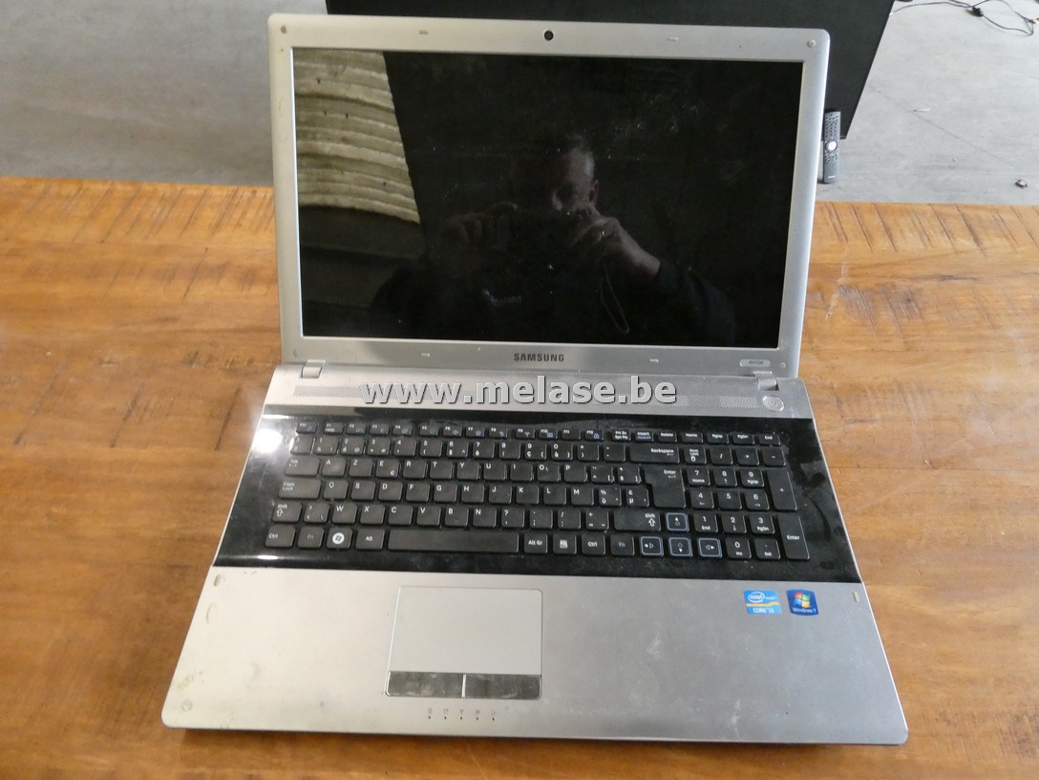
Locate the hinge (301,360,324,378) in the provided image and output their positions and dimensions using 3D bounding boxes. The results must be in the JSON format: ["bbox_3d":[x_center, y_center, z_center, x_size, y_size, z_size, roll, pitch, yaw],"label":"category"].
[{"bbox_3d":[-0.164,-0.017,0.572,0.014,0.010,0.014,1,50,0],"label":"hinge"}]

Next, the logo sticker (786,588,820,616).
[{"bbox_3d":[0.178,0.133,0.452,0.017,0.001,0.016,1,50,0],"label":"logo sticker"}]

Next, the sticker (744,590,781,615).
[{"bbox_3d":[0.153,0.133,0.452,0.021,0.001,0.016,1,50,0],"label":"sticker"}]

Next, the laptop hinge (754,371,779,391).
[{"bbox_3d":[0.195,-0.007,0.570,0.014,0.010,0.014,1,50,0],"label":"laptop hinge"}]

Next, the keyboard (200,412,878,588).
[{"bbox_3d":[0.013,0.069,0.506,0.415,0.009,0.133,1,50,0],"label":"keyboard"}]

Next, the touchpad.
[{"bbox_3d":[-0.031,0.151,0.435,0.090,0.003,0.067,1,50,0],"label":"touchpad"}]

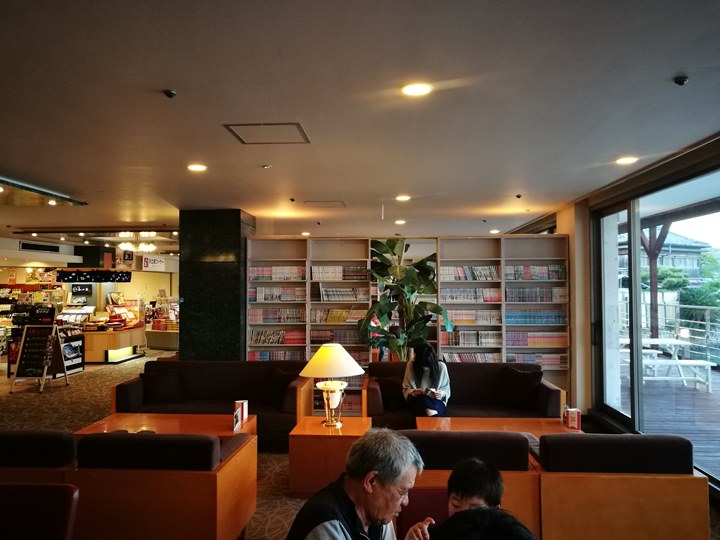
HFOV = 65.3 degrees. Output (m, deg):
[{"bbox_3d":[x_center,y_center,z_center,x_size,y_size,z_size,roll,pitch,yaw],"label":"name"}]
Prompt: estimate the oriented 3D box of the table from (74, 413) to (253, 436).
[{"bbox_3d":[-1.549,1.478,4.577,1.280,0.440,0.670,0,-2,3],"label":"table"}]

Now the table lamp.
[{"bbox_3d":[-0.224,0.926,4.558,0.530,0.650,0.530,0,-2,3],"label":"table lamp"}]

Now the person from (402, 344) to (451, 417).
[{"bbox_3d":[0.630,1.200,5.262,0.470,1.020,0.740,0,-2,3],"label":"person"}]

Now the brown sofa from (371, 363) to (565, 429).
[{"bbox_3d":[0.958,1.336,5.502,1.815,0.760,0.900,0,-2,3],"label":"brown sofa"}]

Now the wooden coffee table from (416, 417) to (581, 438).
[{"bbox_3d":[1.087,1.462,4.425,1.265,0.440,0.670,0,-2,3],"label":"wooden coffee table"}]

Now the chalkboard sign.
[{"bbox_3d":[-4.947,1.347,8.691,0.470,0.980,0.660,0,-2,3],"label":"chalkboard sign"}]

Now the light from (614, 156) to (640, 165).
[{"bbox_3d":[2.173,-0.894,4.571,0.170,0.030,0.170,0,-2,3],"label":"light"}]

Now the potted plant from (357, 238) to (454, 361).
[{"bbox_3d":[0.520,0.694,6.364,1.080,2.100,0.950,0,-2,3],"label":"potted plant"}]

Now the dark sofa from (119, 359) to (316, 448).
[{"bbox_3d":[-1.436,1.357,5.767,1.815,0.755,0.900,0,-2,3],"label":"dark sofa"}]

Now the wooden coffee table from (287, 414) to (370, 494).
[{"bbox_3d":[-0.212,1.470,4.493,0.605,0.440,0.575,0,-2,3],"label":"wooden coffee table"}]

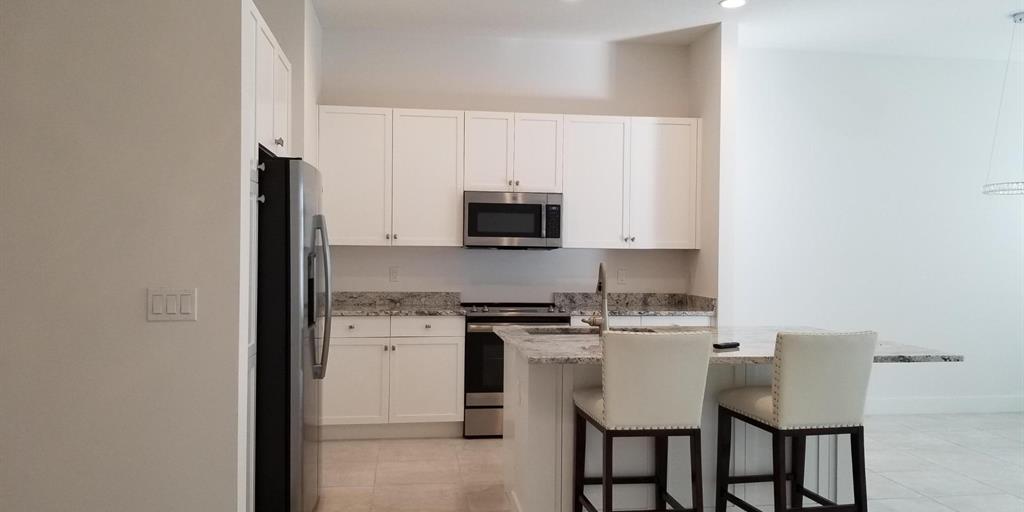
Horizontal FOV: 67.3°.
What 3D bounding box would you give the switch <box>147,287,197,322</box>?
[{"bbox_3d":[-1.165,0.170,2.639,0.164,0.114,0.009,1,0,-8],"label":"switch"}]

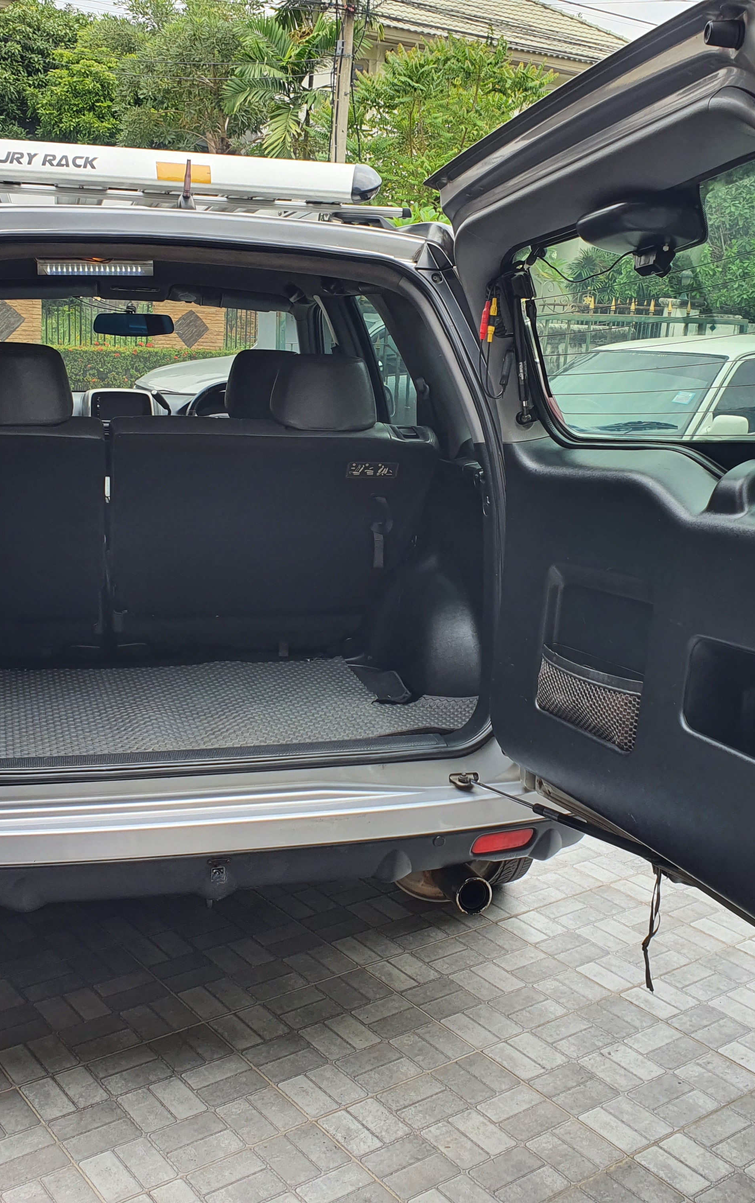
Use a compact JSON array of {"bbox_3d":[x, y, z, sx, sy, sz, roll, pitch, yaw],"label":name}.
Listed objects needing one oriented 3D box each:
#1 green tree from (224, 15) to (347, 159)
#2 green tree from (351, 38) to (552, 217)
[{"bbox_3d":[-1.675,-6.887,21.670,2.500,6.780,2.500,-1,12,-13],"label":"green tree"},{"bbox_3d":[1.115,-5.975,19.586,3.300,5.930,3.100,-1,12,-13],"label":"green tree"}]

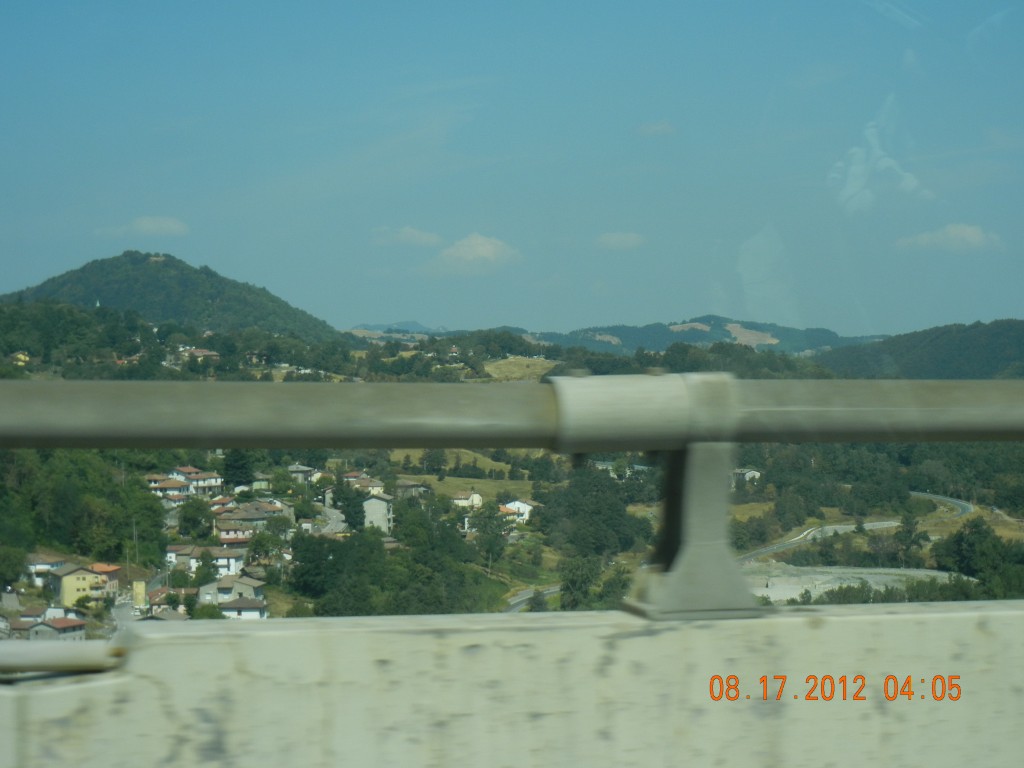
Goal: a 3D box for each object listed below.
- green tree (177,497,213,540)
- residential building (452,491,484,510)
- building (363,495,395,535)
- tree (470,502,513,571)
[{"bbox_3d":[-108.530,45.980,900.000,12.200,14.800,12.200,-1,0,0],"label":"green tree"},{"bbox_3d":[-17.490,45.990,1035.000,11.800,8.200,10.000,-1,0,-3],"label":"residential building"},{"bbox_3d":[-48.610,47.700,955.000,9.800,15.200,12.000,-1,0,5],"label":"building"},{"bbox_3d":[-6.890,51.260,885.000,13.800,22.500,13.800,-1,0,0],"label":"tree"}]

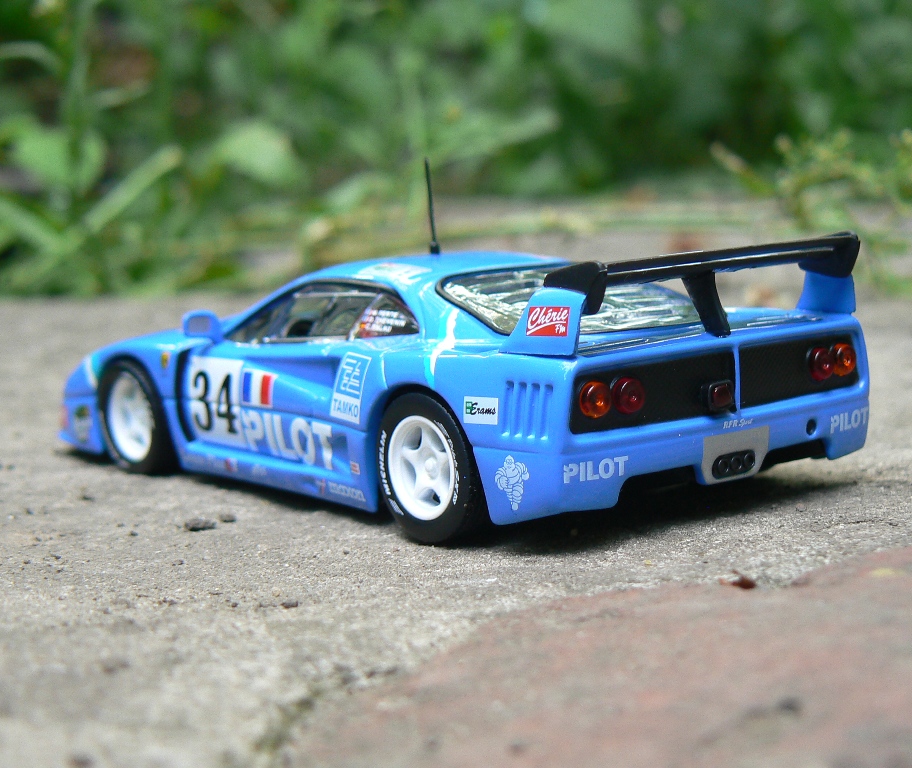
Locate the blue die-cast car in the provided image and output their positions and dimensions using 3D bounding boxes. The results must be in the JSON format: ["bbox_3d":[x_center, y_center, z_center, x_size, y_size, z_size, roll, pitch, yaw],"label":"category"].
[{"bbox_3d":[-0.005,-0.003,0.237,0.046,0.028,0.102,-8,10,-38],"label":"blue die-cast car"}]

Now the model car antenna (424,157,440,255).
[{"bbox_3d":[-0.003,-0.020,0.231,0.001,0.011,0.001,-5,4,0],"label":"model car antenna"}]

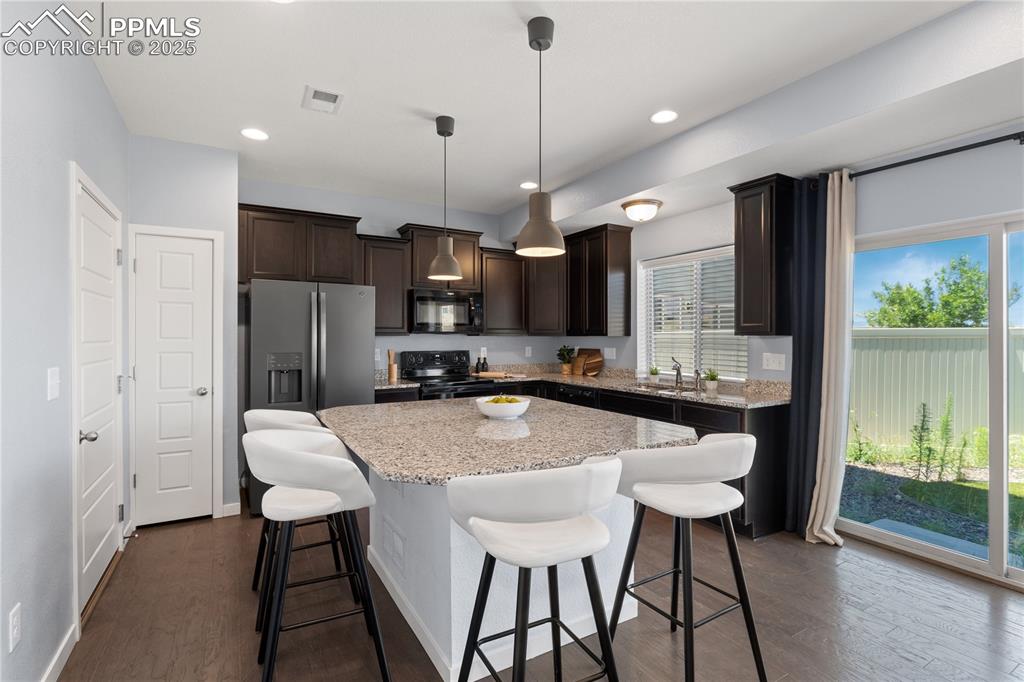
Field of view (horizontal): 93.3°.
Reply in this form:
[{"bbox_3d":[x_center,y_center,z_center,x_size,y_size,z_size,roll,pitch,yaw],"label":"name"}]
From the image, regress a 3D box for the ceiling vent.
[{"bbox_3d":[-1.122,-1.417,2.873,0.205,0.015,0.290,0,0,-30],"label":"ceiling vent"}]

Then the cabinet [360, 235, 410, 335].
[{"bbox_3d":[-1.301,-0.520,4.751,0.510,0.940,0.360,0,0,-30],"label":"cabinet"}]

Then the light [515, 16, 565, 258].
[{"bbox_3d":[0.131,-0.911,2.181,0.225,1.025,0.225,0,0,0],"label":"light"}]

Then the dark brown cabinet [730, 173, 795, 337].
[{"bbox_3d":[1.828,-0.579,3.475,0.345,1.087,0.360,0,0,-30],"label":"dark brown cabinet"}]

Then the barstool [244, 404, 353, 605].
[{"bbox_3d":[-1.081,0.847,2.476,0.520,0.950,0.530,0,0,-30],"label":"barstool"}]

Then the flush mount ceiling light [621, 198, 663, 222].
[{"bbox_3d":[1.067,-1.056,3.951,0.330,0.150,0.330,0,0,0],"label":"flush mount ceiling light"}]

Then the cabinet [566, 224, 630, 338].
[{"bbox_3d":[0.895,-0.592,5.067,0.345,1.090,0.710,0,0,-30],"label":"cabinet"}]

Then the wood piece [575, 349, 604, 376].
[{"bbox_3d":[0.843,0.243,5.387,0.120,0.308,0.430,0,0,-30],"label":"wood piece"}]

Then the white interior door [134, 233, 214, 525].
[{"bbox_3d":[-2.417,0.272,3.480,0.452,2.029,0.040,0,0,-30],"label":"white interior door"}]

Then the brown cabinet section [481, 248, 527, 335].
[{"bbox_3d":[-0.143,-0.529,5.494,0.600,0.940,0.345,0,1,-30],"label":"brown cabinet section"}]

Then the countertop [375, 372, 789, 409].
[{"bbox_3d":[0.244,0.423,4.123,2.460,0.046,3.005,0,0,-30],"label":"countertop"}]

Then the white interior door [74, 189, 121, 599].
[{"bbox_3d":[-2.260,0.277,2.640,0.040,2.031,0.857,0,0,-30],"label":"white interior door"}]

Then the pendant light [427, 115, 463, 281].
[{"bbox_3d":[-0.422,-0.911,3.081,0.220,1.011,0.220,0,0,0],"label":"pendant light"}]

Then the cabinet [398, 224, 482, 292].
[{"bbox_3d":[-0.754,-0.831,5.064,0.820,0.618,0.360,0,0,-30],"label":"cabinet"}]

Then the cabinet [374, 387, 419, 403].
[{"bbox_3d":[-1.189,0.870,4.609,0.450,0.880,0.610,0,0,-30],"label":"cabinet"}]

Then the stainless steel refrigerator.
[{"bbox_3d":[-1.737,0.418,4.167,0.910,1.767,0.870,0,0,-30],"label":"stainless steel refrigerator"}]

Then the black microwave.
[{"bbox_3d":[-0.723,-0.284,4.994,0.755,0.425,0.410,0,0,-30],"label":"black microwave"}]

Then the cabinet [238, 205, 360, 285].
[{"bbox_3d":[-1.923,-0.815,4.390,0.990,0.640,0.360,0,0,-30],"label":"cabinet"}]

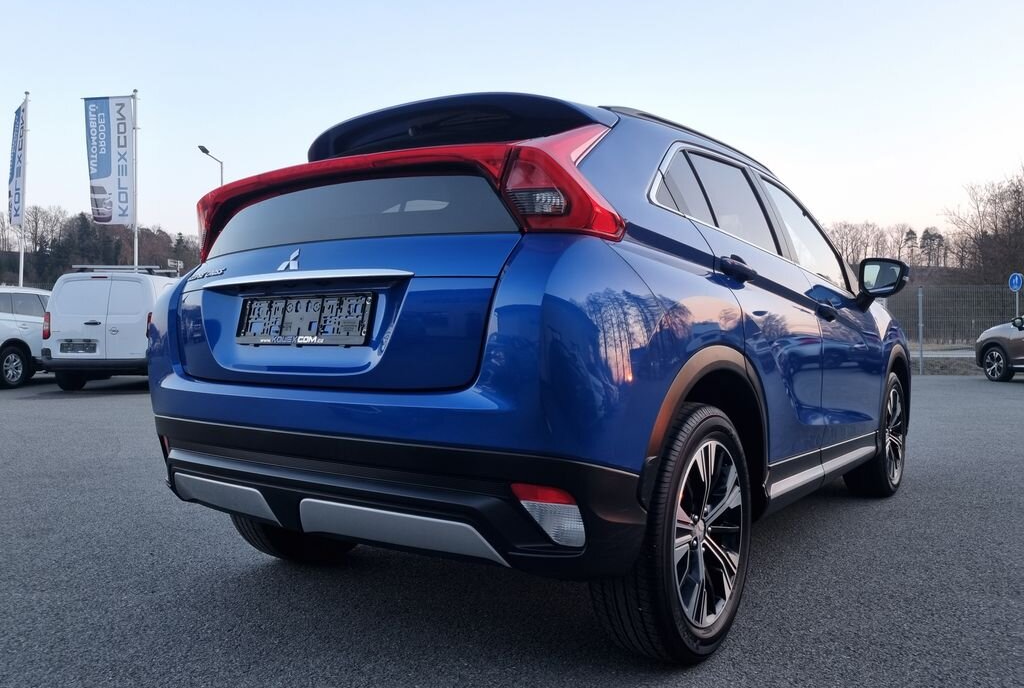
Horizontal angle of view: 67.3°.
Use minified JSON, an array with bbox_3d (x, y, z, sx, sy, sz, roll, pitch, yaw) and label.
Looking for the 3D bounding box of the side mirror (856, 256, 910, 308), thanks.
[{"bbox_3d":[1.692,-0.274,3.488,0.230,0.230,0.170,1,1,36],"label":"side mirror"}]

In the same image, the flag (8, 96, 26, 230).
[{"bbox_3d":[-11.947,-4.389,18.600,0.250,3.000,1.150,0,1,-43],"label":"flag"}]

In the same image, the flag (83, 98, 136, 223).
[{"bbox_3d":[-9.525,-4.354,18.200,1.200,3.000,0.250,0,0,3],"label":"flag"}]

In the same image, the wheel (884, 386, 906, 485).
[{"bbox_3d":[2.025,0.495,4.261,0.190,0.490,0.490,1,1,36],"label":"wheel"}]

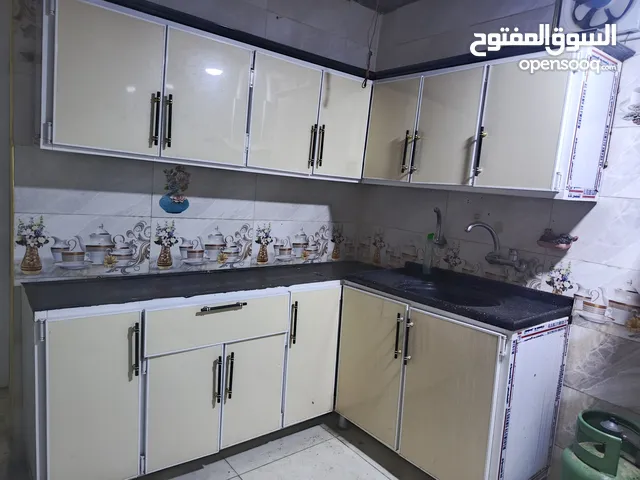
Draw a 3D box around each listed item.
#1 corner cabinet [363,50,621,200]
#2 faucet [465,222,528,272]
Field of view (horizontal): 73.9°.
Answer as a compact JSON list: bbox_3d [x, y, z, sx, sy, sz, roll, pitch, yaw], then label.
[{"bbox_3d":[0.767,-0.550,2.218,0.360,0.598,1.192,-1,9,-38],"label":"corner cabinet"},{"bbox_3d":[0.892,0.034,2.146,0.260,0.220,0.205,-1,9,-38],"label":"faucet"}]

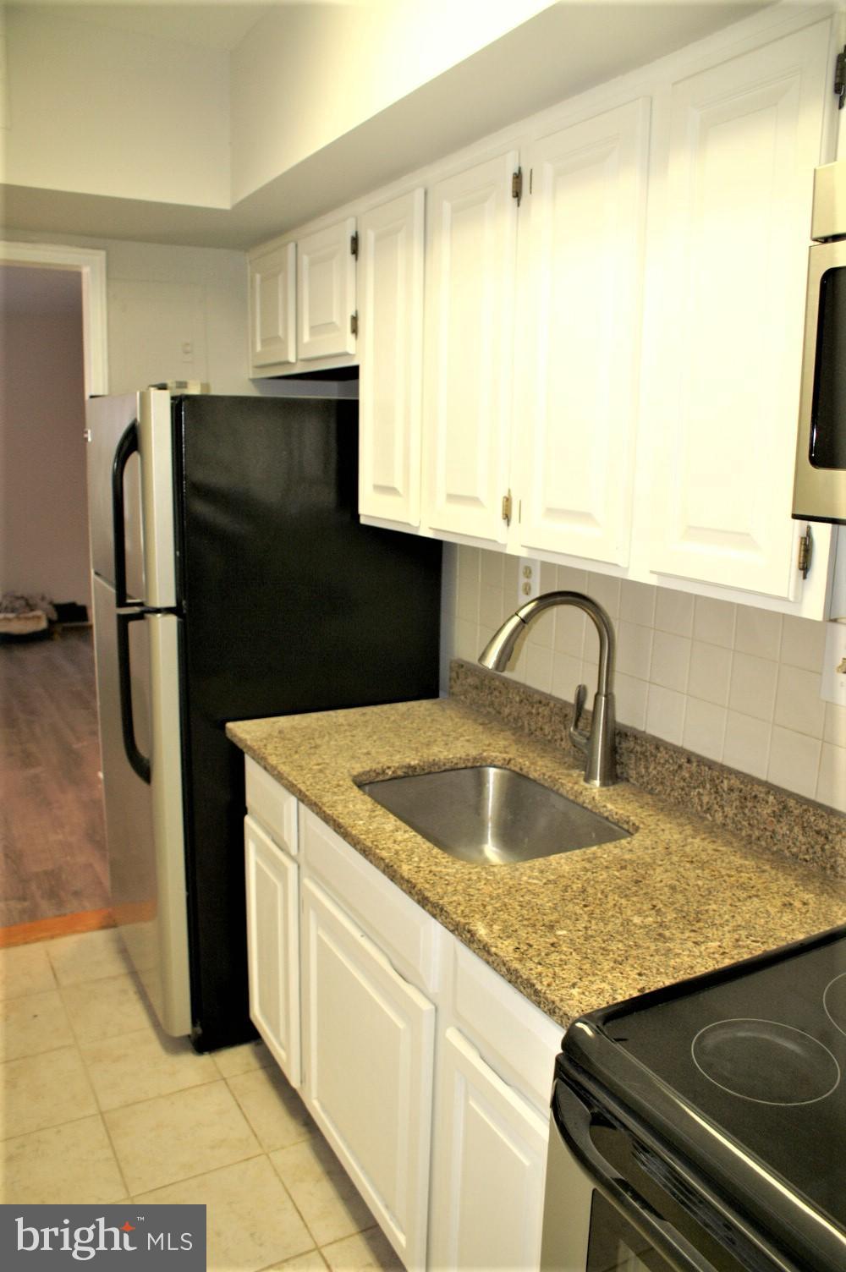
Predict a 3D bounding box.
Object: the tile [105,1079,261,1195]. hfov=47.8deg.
[{"bbox_3d":[-0.567,1.177,2.248,0.302,0.010,0.302,-5,13,-29],"label":"tile"}]

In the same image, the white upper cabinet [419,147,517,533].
[{"bbox_3d":[0.226,-0.568,1.963,0.325,0.740,0.330,-5,13,-29],"label":"white upper cabinet"}]

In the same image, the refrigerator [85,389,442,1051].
[{"bbox_3d":[-0.500,0.178,2.826,0.845,1.718,0.740,-5,13,-29],"label":"refrigerator"}]

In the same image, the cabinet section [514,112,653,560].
[{"bbox_3d":[0.395,-0.503,1.695,0.310,0.721,0.299,-6,13,-29],"label":"cabinet section"}]

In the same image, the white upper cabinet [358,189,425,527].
[{"bbox_3d":[0.064,-0.632,2.246,0.325,0.742,0.325,-5,13,-29],"label":"white upper cabinet"}]

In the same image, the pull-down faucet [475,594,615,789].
[{"bbox_3d":[0.257,0.110,1.990,0.307,0.414,0.107,-3,12,-19],"label":"pull-down faucet"}]

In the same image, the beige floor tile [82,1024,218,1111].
[{"bbox_3d":[-0.721,1.121,2.509,0.302,0.010,0.302,-5,13,-29],"label":"beige floor tile"}]

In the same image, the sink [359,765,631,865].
[{"bbox_3d":[0.128,0.448,1.945,0.410,0.212,0.535,-5,13,-29],"label":"sink"}]

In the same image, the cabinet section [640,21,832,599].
[{"bbox_3d":[0.562,-0.438,1.407,0.310,0.724,0.295,-6,13,-29],"label":"cabinet section"}]

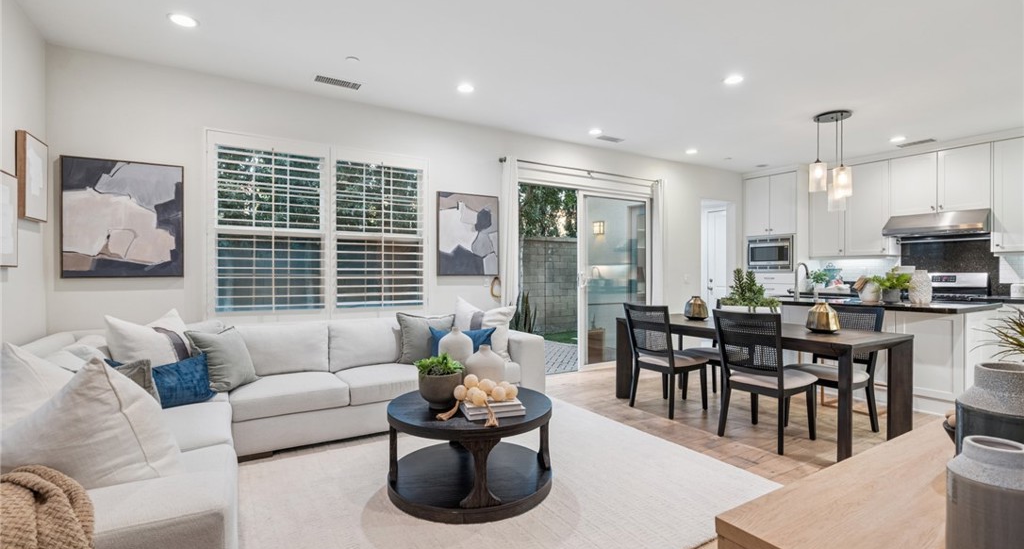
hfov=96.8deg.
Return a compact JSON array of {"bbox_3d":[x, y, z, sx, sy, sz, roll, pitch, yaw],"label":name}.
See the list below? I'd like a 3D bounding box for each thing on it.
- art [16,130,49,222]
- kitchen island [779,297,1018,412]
[{"bbox_3d":[-3.004,-0.591,2.848,0.045,0.500,0.355,0,0,-31],"label":"art"},{"bbox_3d":[3.327,0.718,4.516,1.130,0.914,1.950,0,0,-31],"label":"kitchen island"}]

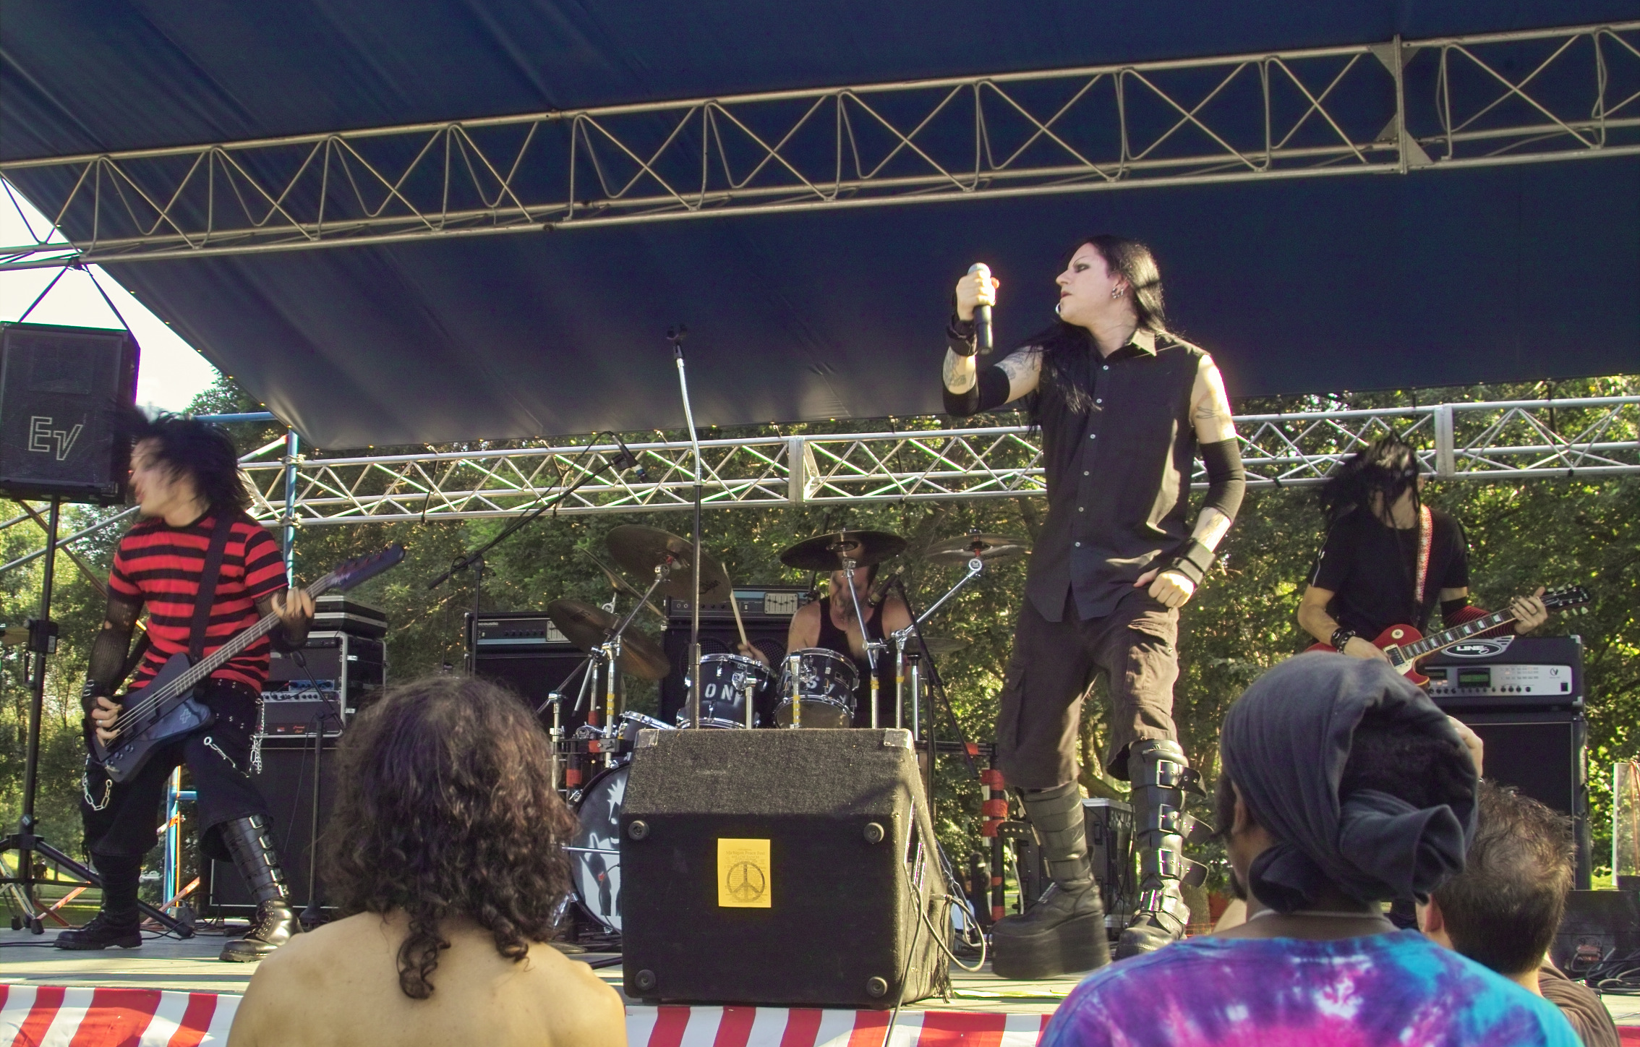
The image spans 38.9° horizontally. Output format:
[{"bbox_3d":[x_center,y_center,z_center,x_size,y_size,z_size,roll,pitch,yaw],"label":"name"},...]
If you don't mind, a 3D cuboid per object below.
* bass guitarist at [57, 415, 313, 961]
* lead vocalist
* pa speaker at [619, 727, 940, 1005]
[{"bbox_3d":[-1.894,0.474,6.989,0.740,1.613,0.620,0,-6,-1],"label":"bass guitarist"},{"bbox_3d":[0.702,0.197,6.207,0.720,1.960,0.550,-4,-7,32],"label":"lead vocalist"},{"bbox_3d":[-0.079,0.795,5.447,0.662,0.615,0.410,-3,-7,19],"label":"pa speaker"}]

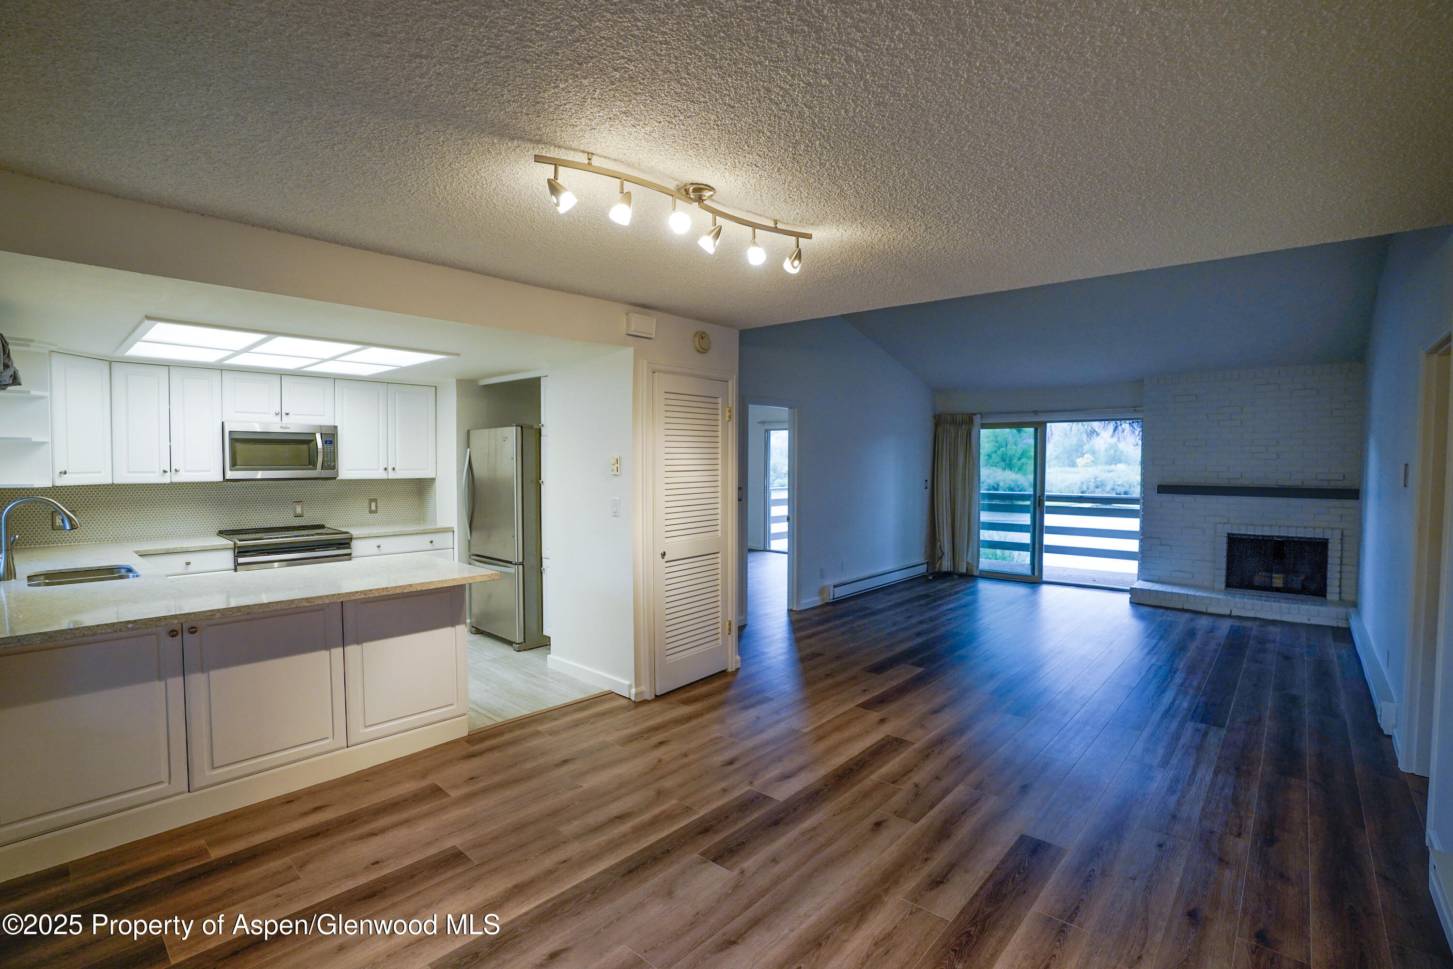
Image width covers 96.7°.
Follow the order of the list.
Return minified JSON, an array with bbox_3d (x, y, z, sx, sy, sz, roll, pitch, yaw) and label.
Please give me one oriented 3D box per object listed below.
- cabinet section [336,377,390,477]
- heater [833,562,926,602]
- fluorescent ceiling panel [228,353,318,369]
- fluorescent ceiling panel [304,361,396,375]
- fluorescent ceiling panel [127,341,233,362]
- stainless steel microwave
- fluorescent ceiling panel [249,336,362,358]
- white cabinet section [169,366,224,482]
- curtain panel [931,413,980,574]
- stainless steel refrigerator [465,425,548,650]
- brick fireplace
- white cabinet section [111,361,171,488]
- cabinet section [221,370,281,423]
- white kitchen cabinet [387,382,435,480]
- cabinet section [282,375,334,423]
[{"bbox_3d":[-3.244,-0.466,5.658,0.325,0.834,0.420,2,3,42],"label":"cabinet section"},{"bbox_3d":[1.873,1.127,7.695,0.075,0.180,2.400,2,3,42],"label":"heater"},{"bbox_3d":[-2.997,-0.814,4.254,0.620,0.030,0.400,2,3,42],"label":"fluorescent ceiling panel"},{"bbox_3d":[-2.662,-0.826,4.582,0.620,0.030,0.425,2,3,42],"label":"fluorescent ceiling panel"},{"bbox_3d":[-3.315,-0.802,3.922,0.650,0.030,0.430,2,3,42],"label":"fluorescent ceiling panel"},{"bbox_3d":[-3.547,-0.258,5.107,0.400,0.425,0.748,2,3,42],"label":"stainless steel microwave"},{"bbox_3d":[-2.483,-0.797,3.794,0.680,0.030,0.400,2,3,42],"label":"fluorescent ceiling panel"},{"bbox_3d":[-3.996,-0.435,4.836,0.325,0.820,0.297,2,3,42],"label":"white cabinet section"},{"bbox_3d":[3.024,0.123,8.488,0.640,2.090,0.130,2,3,42],"label":"curtain panel"},{"bbox_3d":[-1.712,0.414,5.598,0.750,1.765,0.800,2,3,42],"label":"stainless steel refrigerator"},{"bbox_3d":[5.151,0.059,6.482,1.720,2.420,0.550,2,3,38],"label":"brick fireplace"},{"bbox_3d":[-4.198,-0.426,4.616,0.325,0.821,0.300,2,3,42],"label":"white cabinet section"},{"bbox_3d":[-3.766,-0.668,5.078,0.325,0.378,0.374,2,3,42],"label":"cabinet section"},{"bbox_3d":[-2.913,-0.469,5.851,0.335,0.820,0.425,2,3,42],"label":"white kitchen cabinet"},{"bbox_3d":[-3.511,-0.680,5.356,0.325,0.376,0.382,2,3,42],"label":"cabinet section"}]

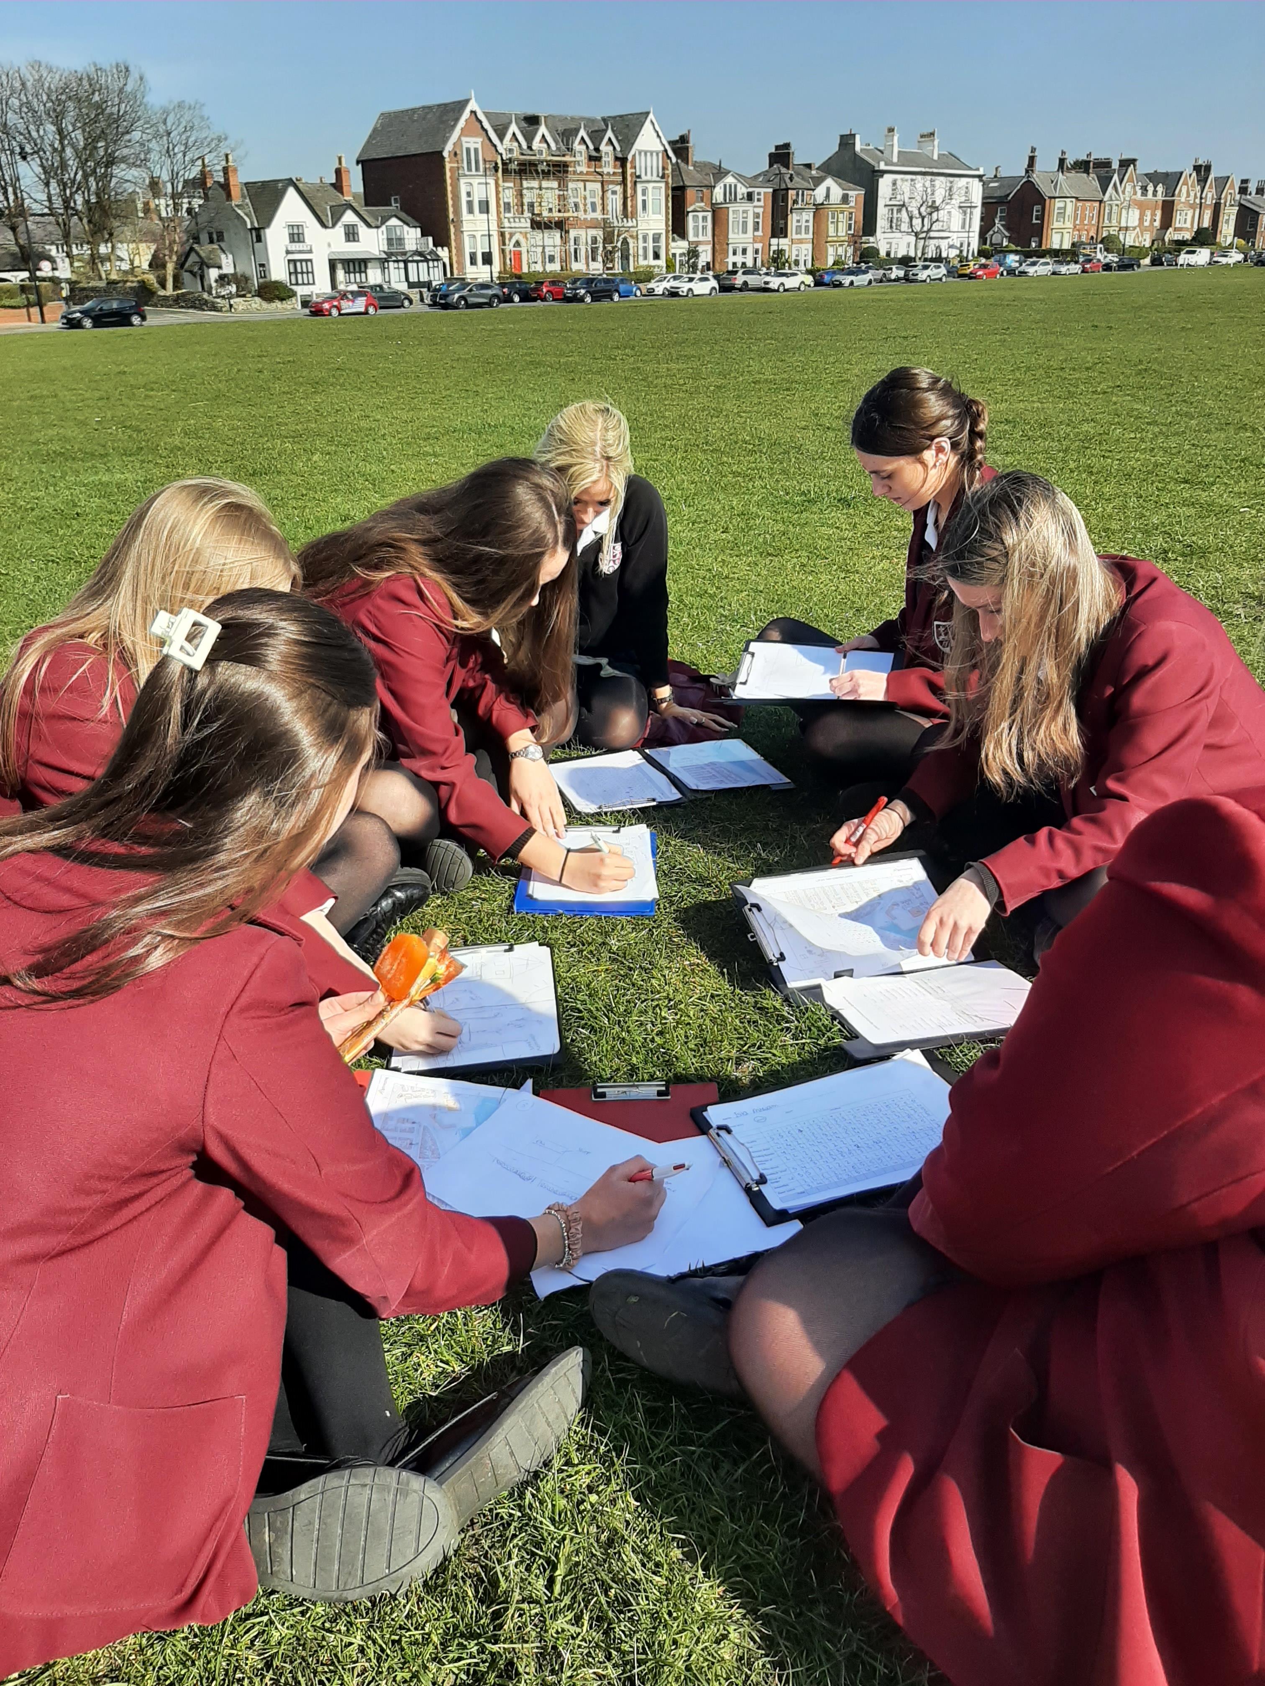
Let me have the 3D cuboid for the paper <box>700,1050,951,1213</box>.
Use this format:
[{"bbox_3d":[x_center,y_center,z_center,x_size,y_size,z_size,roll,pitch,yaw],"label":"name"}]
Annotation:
[{"bbox_3d":[0.272,0.359,1.592,0.297,0.012,0.210,-9,26,-16],"label":"paper"}]

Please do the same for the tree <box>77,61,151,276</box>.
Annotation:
[{"bbox_3d":[-34.790,-44.958,85.000,5.500,13.600,5.500,-2,23,0],"label":"tree"}]

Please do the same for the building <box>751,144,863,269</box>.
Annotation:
[{"bbox_3d":[16.995,-67.503,137.162,10.000,12.200,14.400,19,31,38],"label":"building"}]

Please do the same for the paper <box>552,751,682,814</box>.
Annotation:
[{"bbox_3d":[-0.045,-0.135,2.700,0.210,0.012,0.297,-9,25,-16],"label":"paper"}]

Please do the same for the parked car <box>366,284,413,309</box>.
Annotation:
[{"bbox_3d":[-17.338,-37.725,87.500,1.800,1.480,4.300,21,32,40],"label":"parked car"}]

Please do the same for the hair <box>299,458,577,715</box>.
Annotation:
[{"bbox_3d":[-0.352,-0.475,2.360,0.440,0.460,0.260,8,26,20],"label":"hair"}]

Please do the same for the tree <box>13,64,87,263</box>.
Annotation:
[{"bbox_3d":[-38.706,-44.604,84.000,5.500,13.600,5.500,-2,23,0],"label":"tree"}]

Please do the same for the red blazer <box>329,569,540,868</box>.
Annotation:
[{"bbox_3d":[-0.398,-0.272,2.362,0.450,0.490,0.400,8,26,20],"label":"red blazer"}]

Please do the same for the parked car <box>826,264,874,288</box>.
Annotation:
[{"bbox_3d":[19.338,-49.977,112.000,4.350,1.450,1.790,-23,33,-39],"label":"parked car"}]

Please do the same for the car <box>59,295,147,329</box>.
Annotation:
[{"bbox_3d":[-30.031,-30.143,72.000,4.250,1.460,1.770,-23,33,-39],"label":"car"}]

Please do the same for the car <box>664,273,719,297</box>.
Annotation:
[{"bbox_3d":[4.591,-42.699,97.000,4.250,1.560,1.820,-23,32,-39],"label":"car"}]

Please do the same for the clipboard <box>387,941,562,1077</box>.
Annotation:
[{"bbox_3d":[-0.227,0.243,1.858,0.235,0.025,0.330,-4,24,-5],"label":"clipboard"}]

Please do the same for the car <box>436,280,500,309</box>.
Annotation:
[{"bbox_3d":[-11.266,-37.627,87.000,4.550,1.640,1.850,-23,33,-39],"label":"car"}]

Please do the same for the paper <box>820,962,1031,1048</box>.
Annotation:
[{"bbox_3d":[0.443,0.225,1.802,0.285,0.012,0.210,-6,16,-9],"label":"paper"}]

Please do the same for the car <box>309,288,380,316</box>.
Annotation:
[{"bbox_3d":[-17.523,-33.056,77.494,3.850,1.520,1.700,-22,31,-39],"label":"car"}]

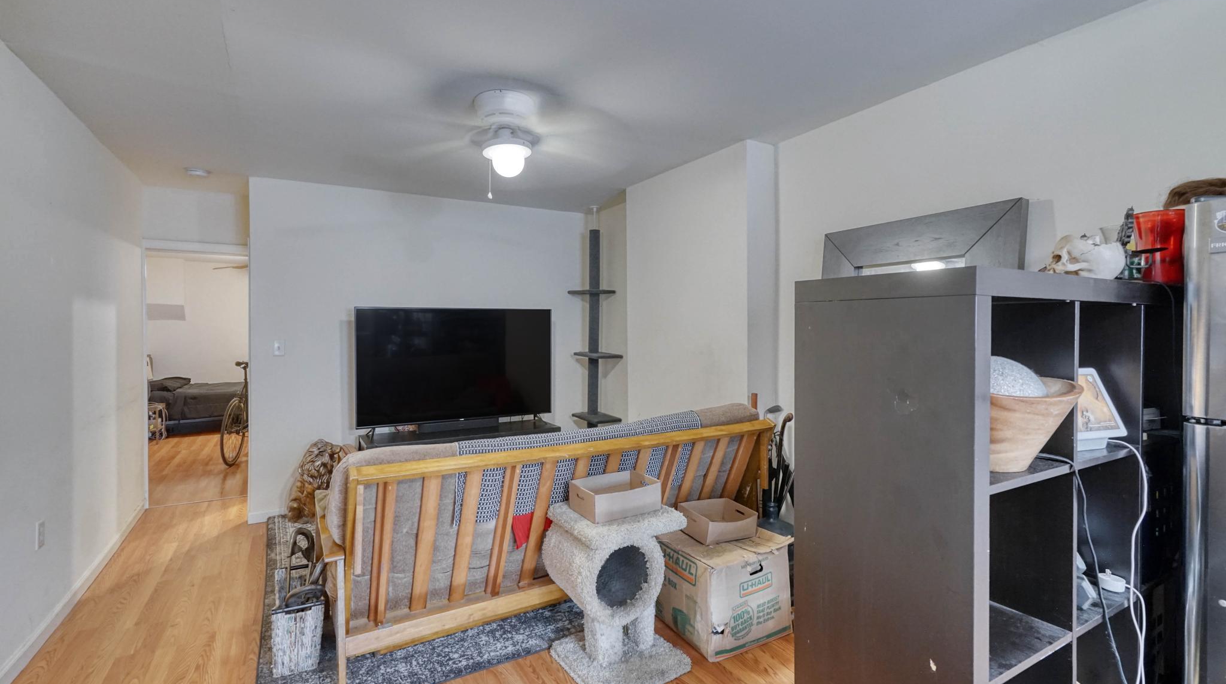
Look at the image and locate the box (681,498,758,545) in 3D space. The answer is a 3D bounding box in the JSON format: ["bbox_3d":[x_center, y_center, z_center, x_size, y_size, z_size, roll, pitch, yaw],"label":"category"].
[{"bbox_3d":[0.503,0.862,2.618,0.272,0.115,0.248,-1,1,-24],"label":"box"}]

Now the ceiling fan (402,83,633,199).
[{"bbox_3d":[-0.527,-0.968,2.683,1.090,0.420,1.090,-1,1,-31],"label":"ceiling fan"}]

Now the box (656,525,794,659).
[{"bbox_3d":[0.499,1.132,2.584,0.457,0.405,0.457,-1,1,-29],"label":"box"}]

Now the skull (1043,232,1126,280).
[{"bbox_3d":[1.221,-0.209,1.418,0.180,0.138,0.130,0,1,17],"label":"skull"}]

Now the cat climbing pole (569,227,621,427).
[{"bbox_3d":[-0.183,0.080,5.093,0.340,2.430,0.420,-1,1,-31],"label":"cat climbing pole"}]

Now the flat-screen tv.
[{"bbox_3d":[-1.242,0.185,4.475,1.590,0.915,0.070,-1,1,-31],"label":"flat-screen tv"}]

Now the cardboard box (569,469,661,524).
[{"bbox_3d":[0.011,0.674,2.400,0.325,0.112,0.245,-1,1,-30],"label":"cardboard box"}]

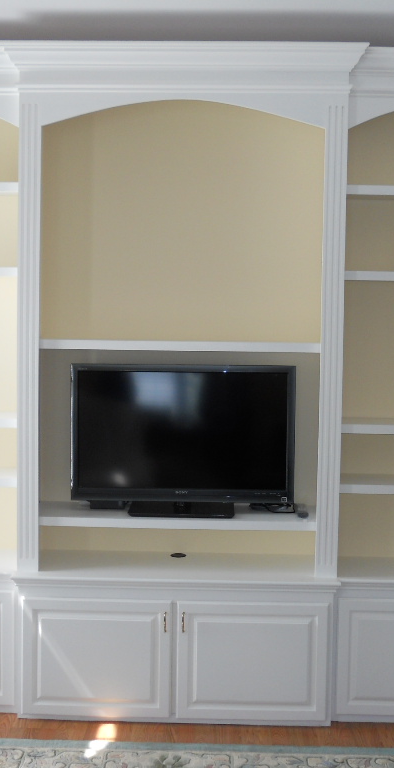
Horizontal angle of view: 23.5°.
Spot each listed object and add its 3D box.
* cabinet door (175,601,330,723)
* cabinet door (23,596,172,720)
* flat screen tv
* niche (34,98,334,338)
[{"bbox_3d":[0.226,1.130,3.854,0.610,0.483,0.030,1,3,2],"label":"cabinet door"},{"bbox_3d":[-0.406,1.108,3.844,0.604,0.481,0.022,1,3,2],"label":"cabinet door"},{"bbox_3d":[-0.060,0.238,4.099,0.961,0.640,0.240,1,3,2],"label":"flat screen tv"},{"bbox_3d":[-0.057,-0.668,4.026,1.144,0.975,0.370,1,3,2],"label":"niche"}]

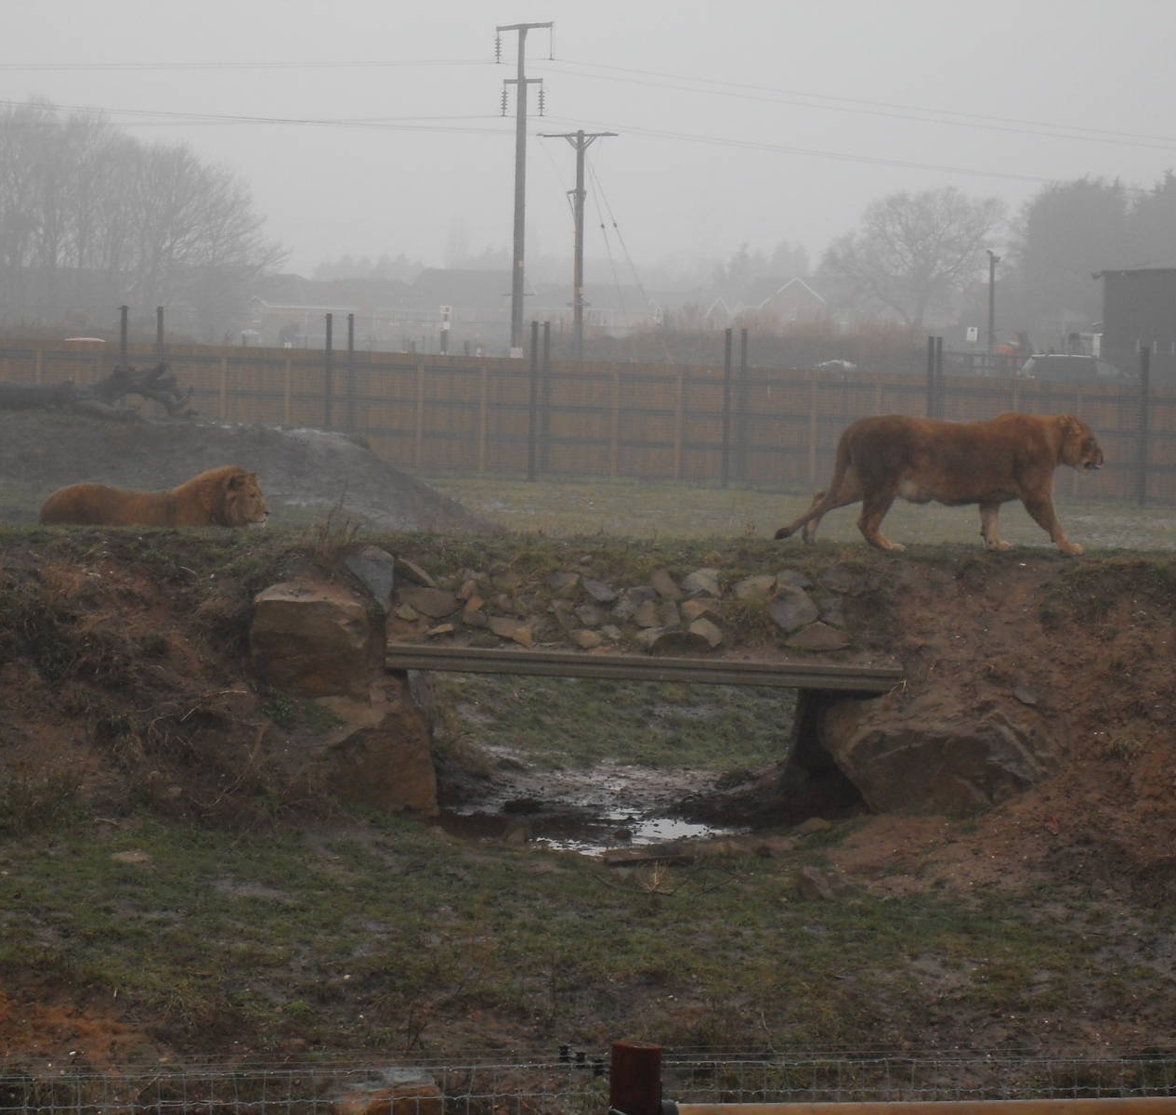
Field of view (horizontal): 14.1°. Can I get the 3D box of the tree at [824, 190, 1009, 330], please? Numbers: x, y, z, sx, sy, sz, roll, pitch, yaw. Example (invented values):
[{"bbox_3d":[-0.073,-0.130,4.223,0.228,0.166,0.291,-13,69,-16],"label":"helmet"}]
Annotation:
[{"bbox_3d":[21.034,-18.240,310.000,12.000,11.600,11.000,1,3,0],"label":"tree"}]

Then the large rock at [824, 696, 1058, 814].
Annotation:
[{"bbox_3d":[2.255,1.267,30.500,1.500,0.780,1.000,1,3,0],"label":"large rock"}]

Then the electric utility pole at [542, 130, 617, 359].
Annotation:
[{"bbox_3d":[-0.301,-10.150,165.000,2.500,9.300,0.350,1,3,0],"label":"electric utility pole"}]

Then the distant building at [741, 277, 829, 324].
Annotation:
[{"bbox_3d":[18.278,-22.244,440.000,8.200,7.300,8.500,1,3,0],"label":"distant building"}]

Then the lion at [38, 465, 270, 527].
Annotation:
[{"bbox_3d":[-3.196,-0.359,35.500,1.850,0.660,0.600,1,3,7],"label":"lion"}]

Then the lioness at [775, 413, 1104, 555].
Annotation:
[{"bbox_3d":[2.358,-0.495,32.000,2.200,0.930,0.450,1,3,0],"label":"lioness"}]

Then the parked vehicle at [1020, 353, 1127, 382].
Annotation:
[{"bbox_3d":[14.859,-5.276,142.000,4.400,1.550,1.800,1,3,-12],"label":"parked vehicle"}]

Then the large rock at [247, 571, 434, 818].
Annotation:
[{"bbox_3d":[-1.564,0.895,30.500,1.180,1.500,0.950,1,3,0],"label":"large rock"}]

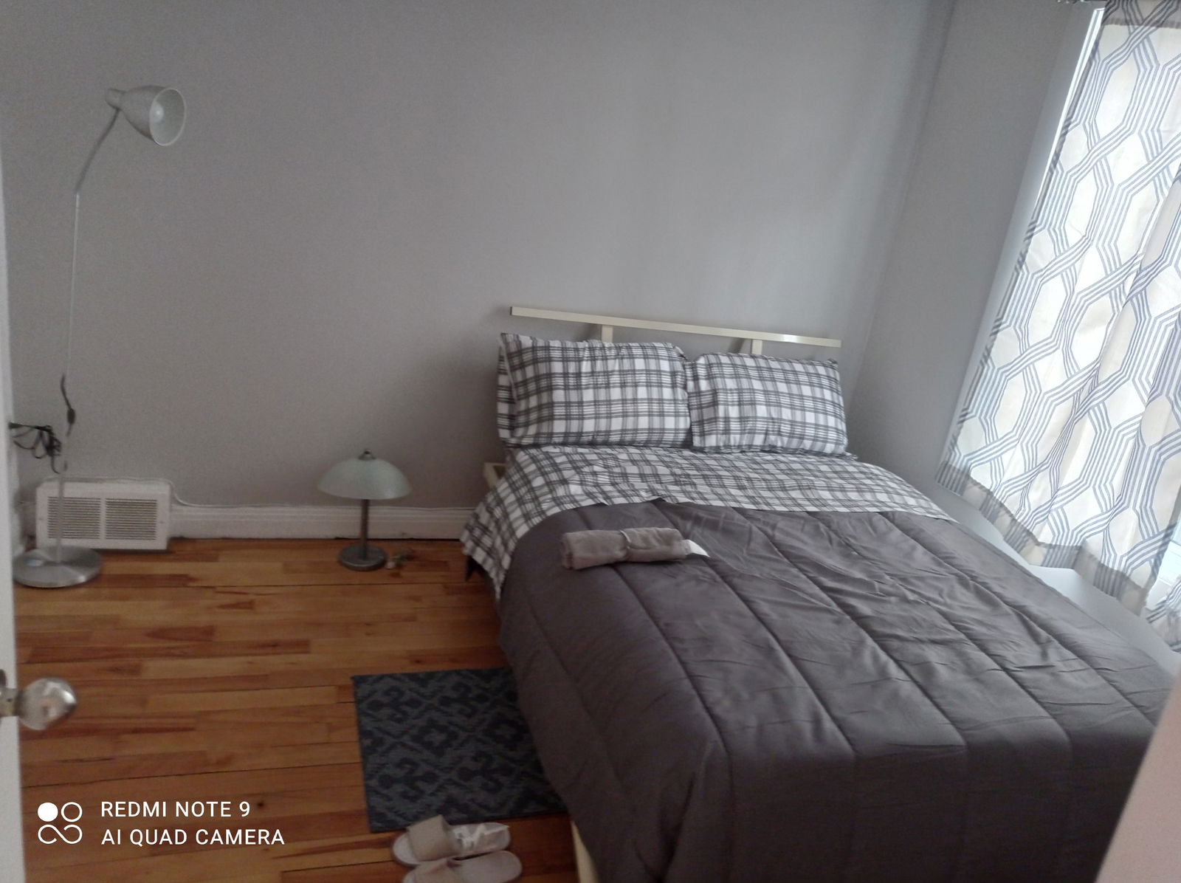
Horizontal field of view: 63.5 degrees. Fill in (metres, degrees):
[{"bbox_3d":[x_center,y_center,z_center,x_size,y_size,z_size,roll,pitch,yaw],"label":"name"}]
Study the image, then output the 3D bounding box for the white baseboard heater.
[{"bbox_3d":[-1.610,0.240,3.166,0.390,0.212,0.095,3,19,-20],"label":"white baseboard heater"}]

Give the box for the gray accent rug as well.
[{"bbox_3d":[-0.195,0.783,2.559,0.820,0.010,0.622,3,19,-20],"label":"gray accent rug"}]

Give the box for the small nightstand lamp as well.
[{"bbox_3d":[-0.783,0.223,3.306,0.315,0.416,0.315,3,19,-20],"label":"small nightstand lamp"}]

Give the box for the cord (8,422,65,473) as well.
[{"bbox_3d":[-1.686,0.023,2.905,0.145,0.155,0.085,3,19,-20],"label":"cord"}]

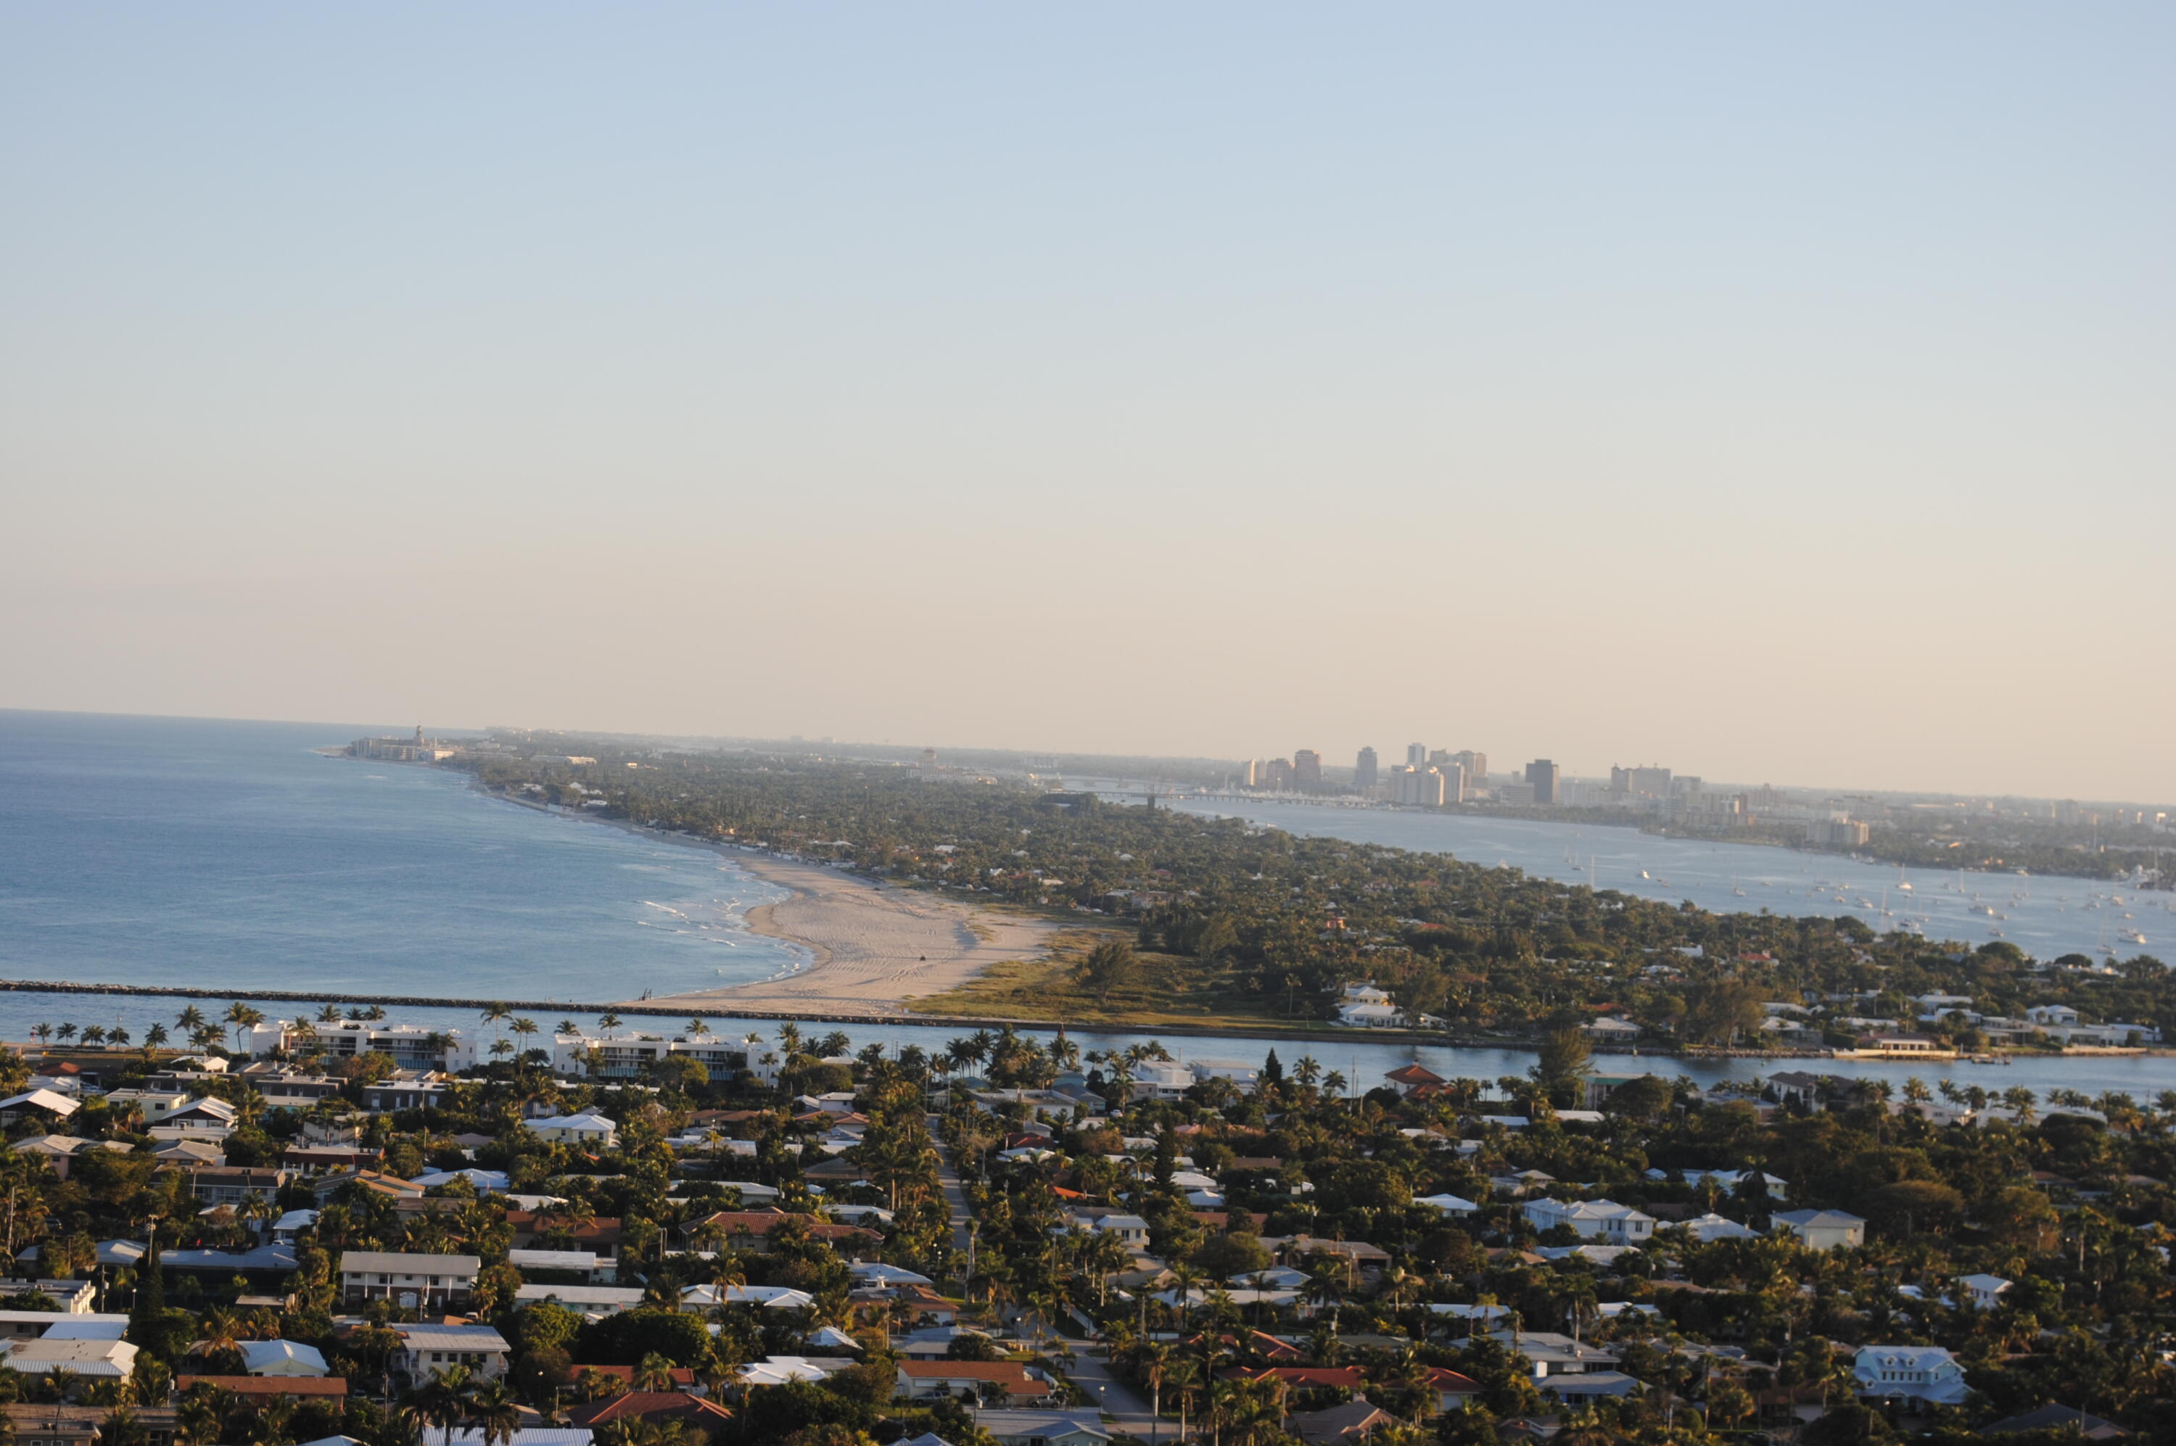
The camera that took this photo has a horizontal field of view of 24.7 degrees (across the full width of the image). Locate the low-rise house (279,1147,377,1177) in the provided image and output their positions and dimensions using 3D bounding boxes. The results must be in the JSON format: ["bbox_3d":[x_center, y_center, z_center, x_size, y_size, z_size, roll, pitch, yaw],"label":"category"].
[{"bbox_3d":[-138.130,79.630,905.000,17.500,4.600,11.000,3,0,-5],"label":"low-rise house"}]

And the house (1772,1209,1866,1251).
[{"bbox_3d":[133.900,93.530,907.380,12.000,7.000,20.500,3,0,-8],"label":"house"}]

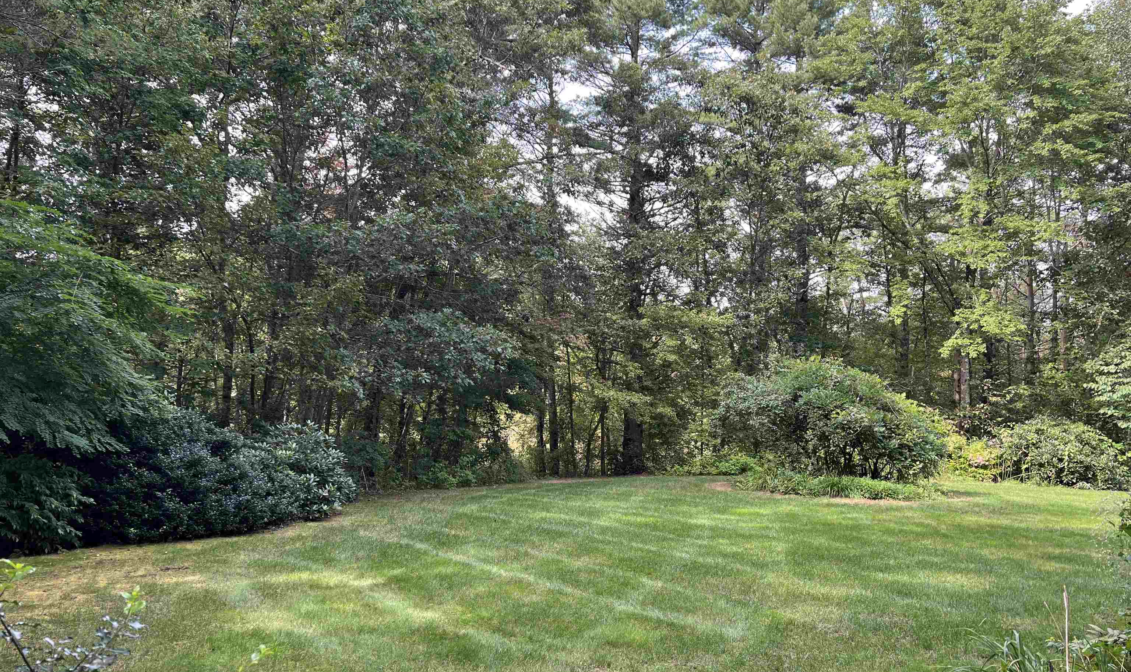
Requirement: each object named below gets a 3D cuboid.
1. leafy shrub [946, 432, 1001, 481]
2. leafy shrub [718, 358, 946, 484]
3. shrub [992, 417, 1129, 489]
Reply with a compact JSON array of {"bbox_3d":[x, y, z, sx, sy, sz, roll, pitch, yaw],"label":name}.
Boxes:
[{"bbox_3d":[7.530,2.185,15.615,1.000,0.900,0.900,-2,-4,25],"label":"leafy shrub"},{"bbox_3d":[4.657,1.521,14.784,3.600,2.120,3.000,-1,-4,17],"label":"leafy shrub"},{"bbox_3d":[9.042,2.010,15.386,2.200,1.220,1.800,-2,-4,30],"label":"shrub"}]

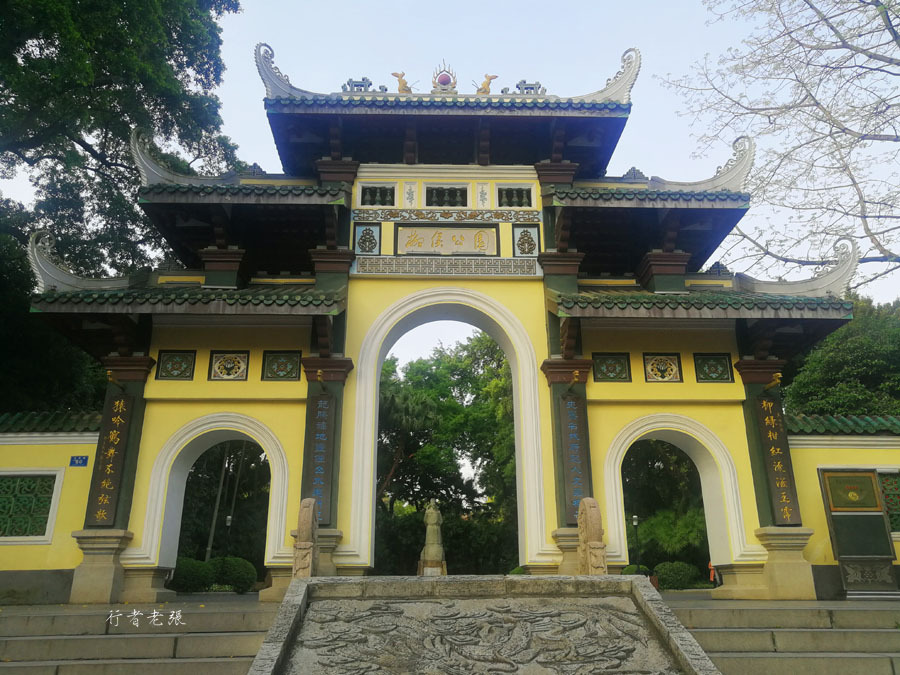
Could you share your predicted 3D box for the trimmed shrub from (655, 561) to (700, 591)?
[{"bbox_3d":[5.049,5.290,15.578,1.052,0.630,1.040,0,-20,-2],"label":"trimmed shrub"}]

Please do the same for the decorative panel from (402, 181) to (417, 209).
[{"bbox_3d":[-0.645,-2.346,11.626,0.227,0.505,0.060,0,-19,-2],"label":"decorative panel"}]

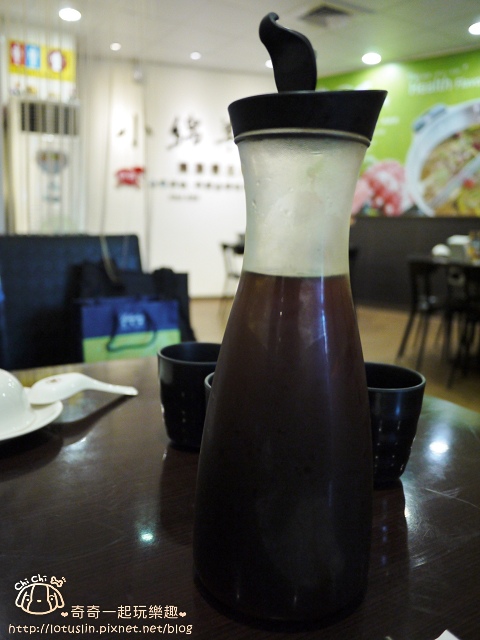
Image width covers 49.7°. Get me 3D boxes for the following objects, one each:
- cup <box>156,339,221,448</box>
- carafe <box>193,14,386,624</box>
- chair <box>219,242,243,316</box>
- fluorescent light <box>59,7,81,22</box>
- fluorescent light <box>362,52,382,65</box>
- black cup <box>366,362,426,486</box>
[{"bbox_3d":[-0.032,0.068,0.461,0.082,0.079,0.082,2,10,0],"label":"cup"},{"bbox_3d":[0.027,-0.002,0.267,0.099,0.288,0.099,2,10,0],"label":"carafe"},{"bbox_3d":[0.093,-0.366,5.216,0.450,0.790,0.480,11,13,40],"label":"chair"},{"bbox_3d":[-1.561,-2.819,4.739,0.190,0.050,0.190,2,10,0],"label":"fluorescent light"},{"bbox_3d":[1.445,-2.870,5.638,0.190,0.050,0.190,2,10,0],"label":"fluorescent light"},{"bbox_3d":[0.100,0.082,0.409,0.082,0.079,0.082,2,10,0],"label":"black cup"}]

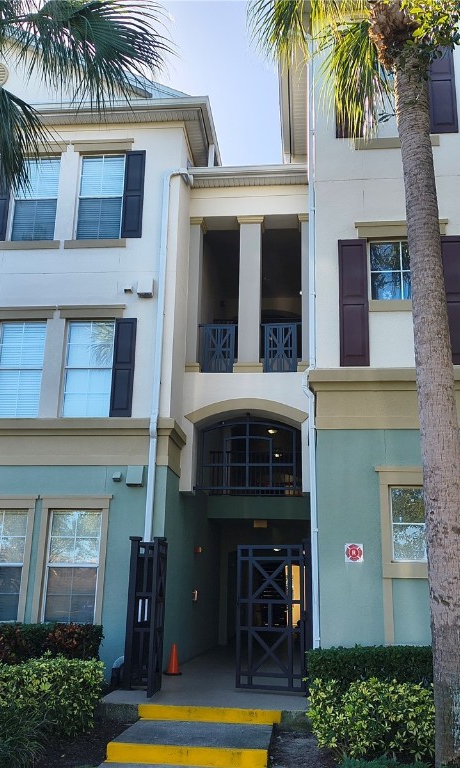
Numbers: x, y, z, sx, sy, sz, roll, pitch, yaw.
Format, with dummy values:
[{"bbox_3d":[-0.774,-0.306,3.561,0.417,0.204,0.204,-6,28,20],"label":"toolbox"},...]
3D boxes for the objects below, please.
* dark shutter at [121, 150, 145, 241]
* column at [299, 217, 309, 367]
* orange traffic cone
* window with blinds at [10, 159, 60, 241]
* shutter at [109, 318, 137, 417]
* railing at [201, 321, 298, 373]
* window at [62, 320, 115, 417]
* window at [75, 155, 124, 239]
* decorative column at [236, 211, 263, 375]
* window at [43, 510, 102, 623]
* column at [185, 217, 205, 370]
[{"bbox_3d":[-1.791,-3.560,13.807,0.365,1.819,0.050,0,-16,5],"label":"dark shutter"},{"bbox_3d":[1.519,-1.825,14.717,0.278,3.233,0.380,0,-16,5],"label":"column"},{"bbox_3d":[-0.869,4.280,11.540,0.285,0.460,0.285,0,-16,5],"label":"orange traffic cone"},{"bbox_3d":[-3.666,-3.491,14.020,0.881,1.768,0.110,0,-16,5],"label":"window with blinds"},{"bbox_3d":[-1.782,-0.278,12.457,0.363,1.734,0.050,0,-16,5],"label":"shutter"},{"bbox_3d":[0.422,-0.657,14.441,1.956,0.994,0.350,0,-16,5],"label":"railing"},{"bbox_3d":[-2.389,-0.256,12.615,0.818,1.721,0.100,0,-16,5],"label":"window"},{"bbox_3d":[-2.377,-3.436,13.561,0.862,1.739,0.100,0,-16,5],"label":"window"},{"bbox_3d":[0.397,-1.674,14.286,0.539,3.188,0.520,0,-16,5],"label":"decorative column"},{"bbox_3d":[-2.498,2.886,11.762,0.843,1.754,0.100,0,-16,5],"label":"window"},{"bbox_3d":[-0.647,-1.670,14.378,0.270,3.189,0.520,0,-16,5],"label":"column"}]

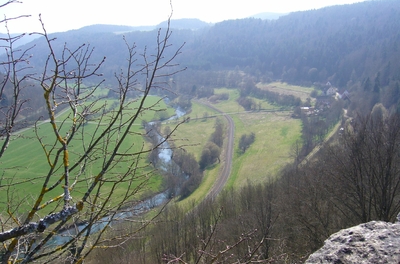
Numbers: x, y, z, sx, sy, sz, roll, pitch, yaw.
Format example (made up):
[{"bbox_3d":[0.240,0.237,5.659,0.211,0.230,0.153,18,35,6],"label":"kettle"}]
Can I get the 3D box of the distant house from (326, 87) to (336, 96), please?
[{"bbox_3d":[138.730,-42.980,426.000,9.800,9.000,12.000,5,14,20],"label":"distant house"}]

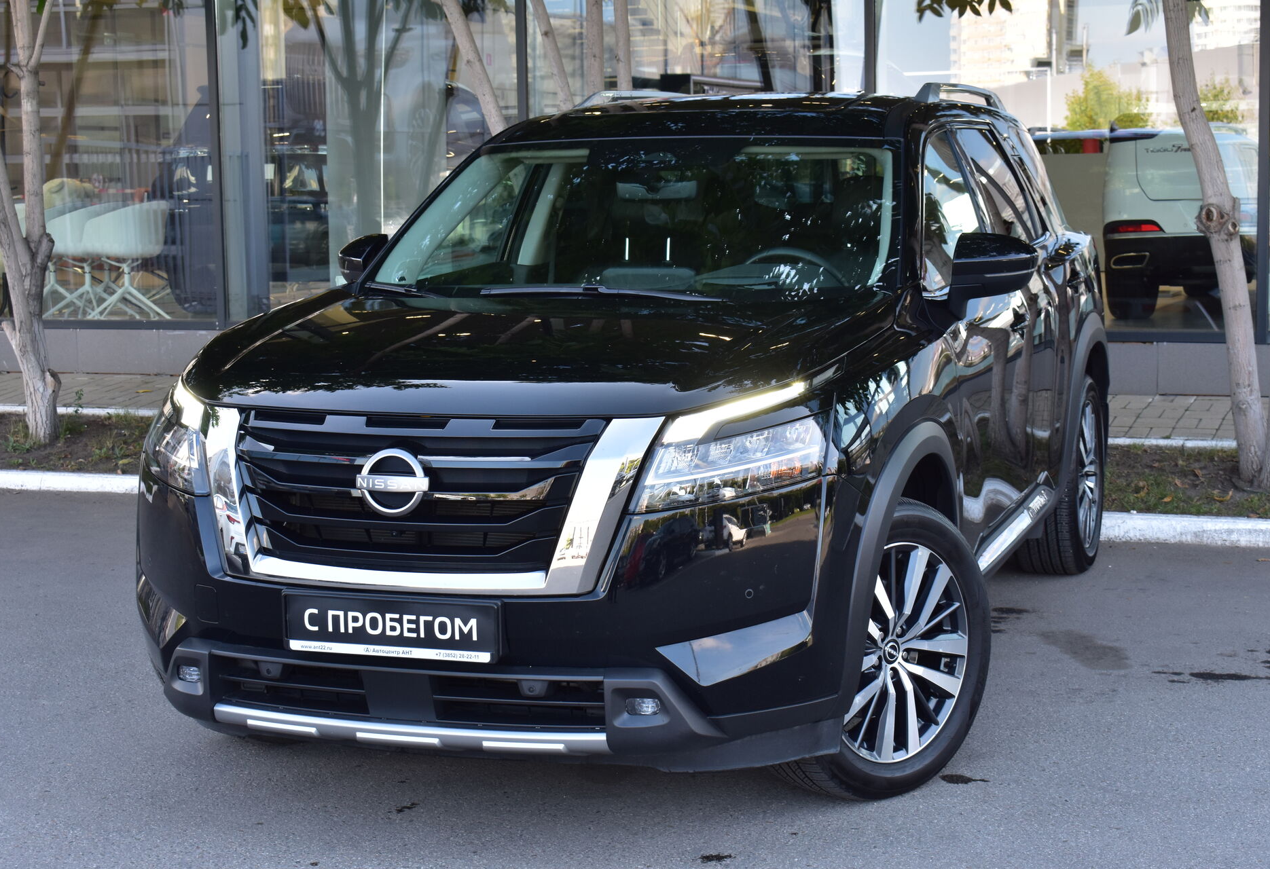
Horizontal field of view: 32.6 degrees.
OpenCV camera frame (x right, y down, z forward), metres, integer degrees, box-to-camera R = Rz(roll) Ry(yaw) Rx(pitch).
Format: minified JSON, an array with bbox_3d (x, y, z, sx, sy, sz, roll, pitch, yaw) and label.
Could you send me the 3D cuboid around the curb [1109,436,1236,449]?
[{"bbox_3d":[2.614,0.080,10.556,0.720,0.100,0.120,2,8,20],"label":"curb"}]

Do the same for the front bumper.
[{"bbox_3d":[-0.449,0.419,5.025,1.930,0.680,0.540,2,8,20],"label":"front bumper"}]

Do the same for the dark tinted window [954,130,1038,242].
[{"bbox_3d":[1.210,-0.796,7.188,0.060,0.450,0.900,-15,2,21],"label":"dark tinted window"}]

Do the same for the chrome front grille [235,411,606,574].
[{"bbox_3d":[-0.511,0.142,4.837,0.970,0.390,0.190,2,8,20],"label":"chrome front grille"}]

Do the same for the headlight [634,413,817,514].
[{"bbox_3d":[0.214,0.052,4.749,0.460,0.210,0.250,-1,8,2],"label":"headlight"}]

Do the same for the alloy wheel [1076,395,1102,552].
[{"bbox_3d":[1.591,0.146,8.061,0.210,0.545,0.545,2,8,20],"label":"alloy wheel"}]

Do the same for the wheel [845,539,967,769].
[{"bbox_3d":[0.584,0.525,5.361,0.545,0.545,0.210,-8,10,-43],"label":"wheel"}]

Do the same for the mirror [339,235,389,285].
[{"bbox_3d":[-0.855,-0.514,6.689,0.250,0.200,0.200,2,8,20],"label":"mirror"}]

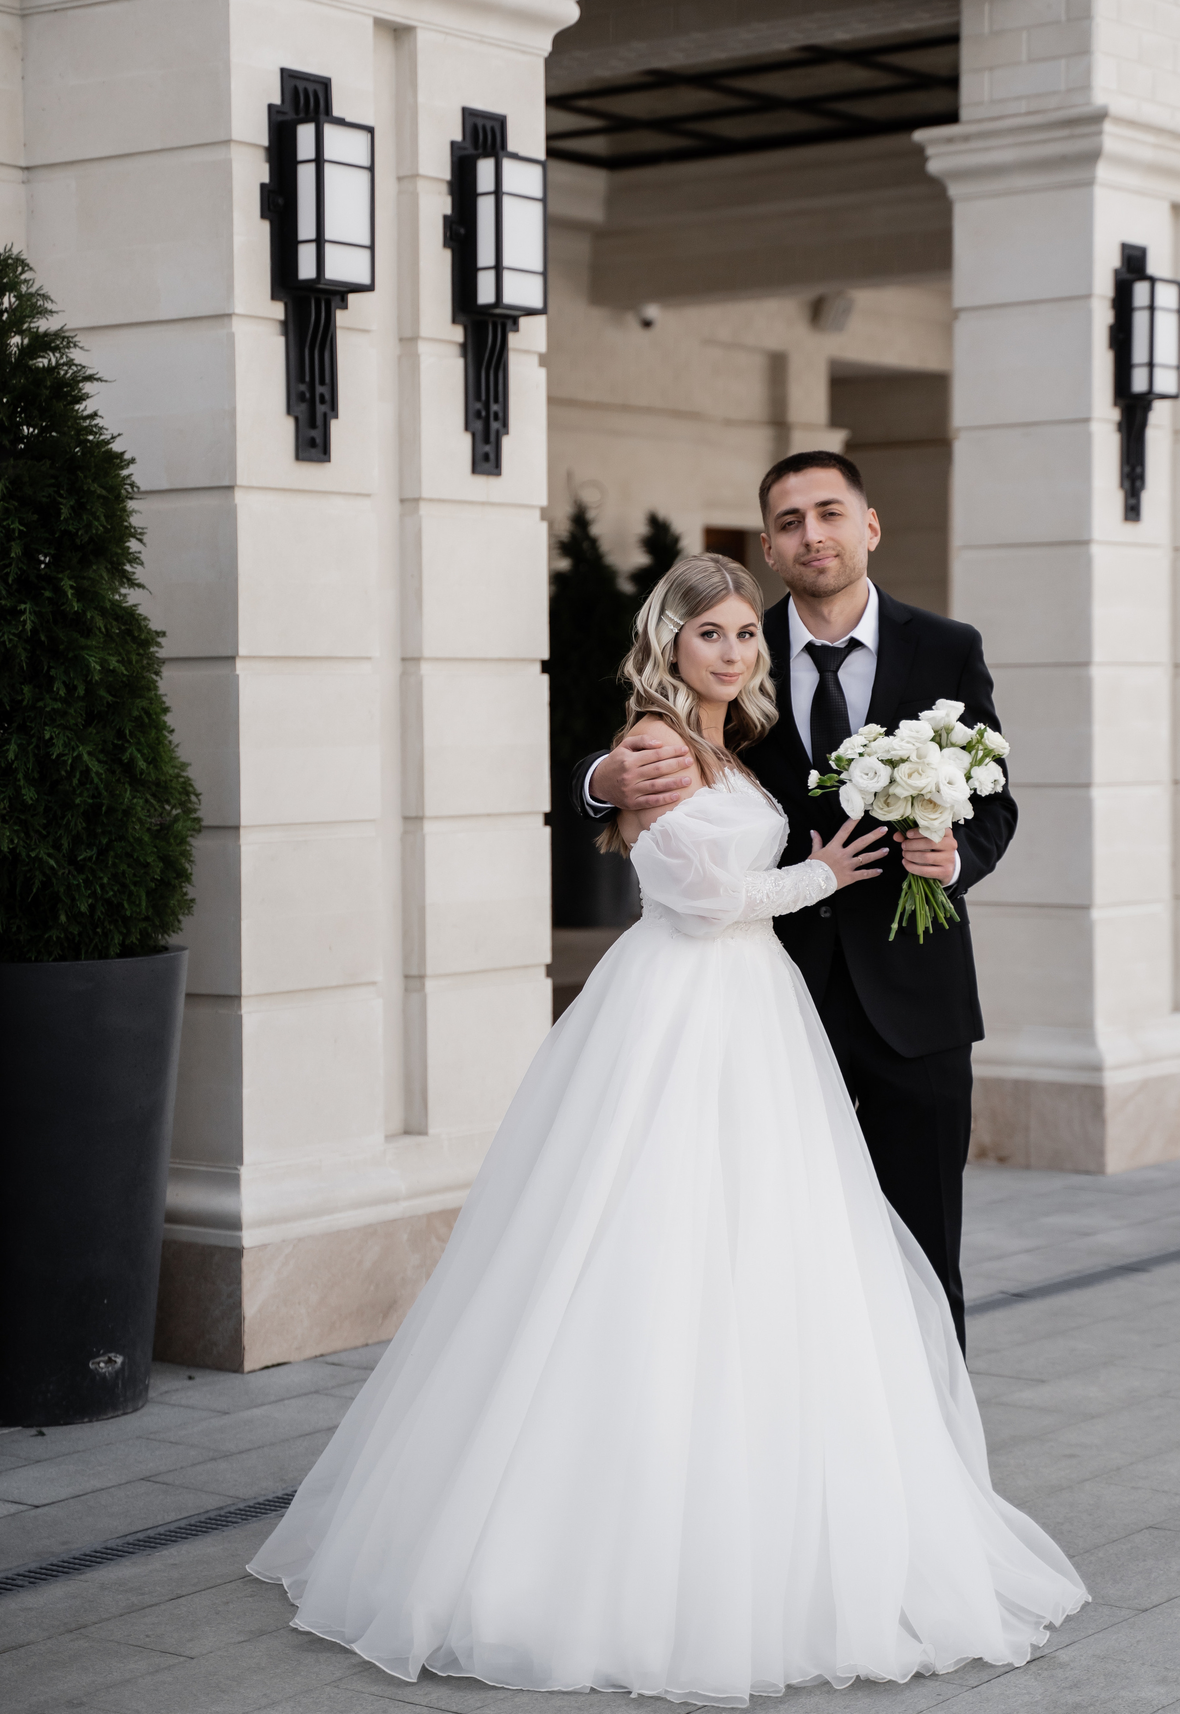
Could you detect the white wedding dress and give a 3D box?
[{"bbox_3d":[0.124,0.521,4.962,1.360,1.300,1.360,1,3,32],"label":"white wedding dress"}]

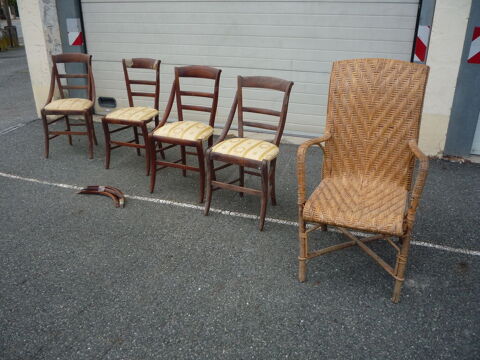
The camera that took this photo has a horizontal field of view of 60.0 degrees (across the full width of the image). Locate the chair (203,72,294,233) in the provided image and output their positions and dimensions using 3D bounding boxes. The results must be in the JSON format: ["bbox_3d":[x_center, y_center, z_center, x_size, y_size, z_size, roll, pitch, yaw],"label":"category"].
[{"bbox_3d":[0.054,-0.198,2.652,0.442,0.871,0.462,12,26,27],"label":"chair"}]

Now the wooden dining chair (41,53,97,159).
[{"bbox_3d":[-1.556,-0.681,3.826,0.442,0.871,0.462,0,23,2],"label":"wooden dining chair"}]

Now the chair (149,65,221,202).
[{"bbox_3d":[-0.385,-0.350,3.019,0.442,0.871,0.462,9,25,21],"label":"chair"}]

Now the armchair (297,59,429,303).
[{"bbox_3d":[0.609,-0.025,2.040,0.510,1.024,0.604,9,25,21],"label":"armchair"}]

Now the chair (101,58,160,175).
[{"bbox_3d":[-0.879,-0.544,3.484,0.442,0.871,0.462,8,25,19],"label":"chair"}]

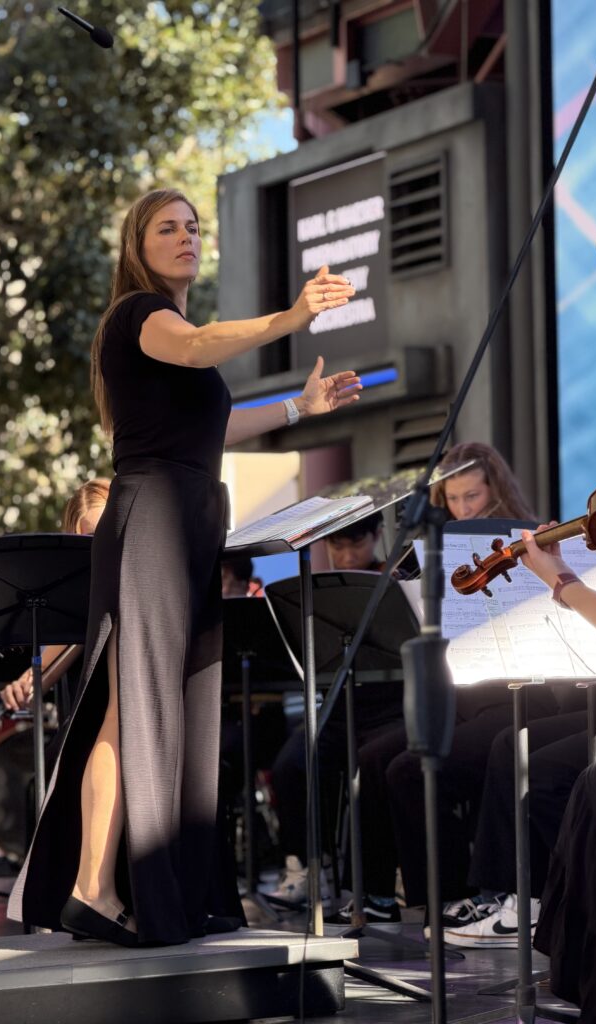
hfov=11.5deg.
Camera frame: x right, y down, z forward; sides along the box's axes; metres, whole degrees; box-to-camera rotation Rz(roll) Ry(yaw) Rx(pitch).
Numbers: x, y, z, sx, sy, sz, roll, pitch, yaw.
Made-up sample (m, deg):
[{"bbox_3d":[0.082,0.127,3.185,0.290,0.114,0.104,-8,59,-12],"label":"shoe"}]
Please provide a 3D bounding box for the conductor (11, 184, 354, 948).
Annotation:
[{"bbox_3d":[-0.247,0.119,6.450,0.740,1.630,0.500,-2,-3,12],"label":"conductor"}]

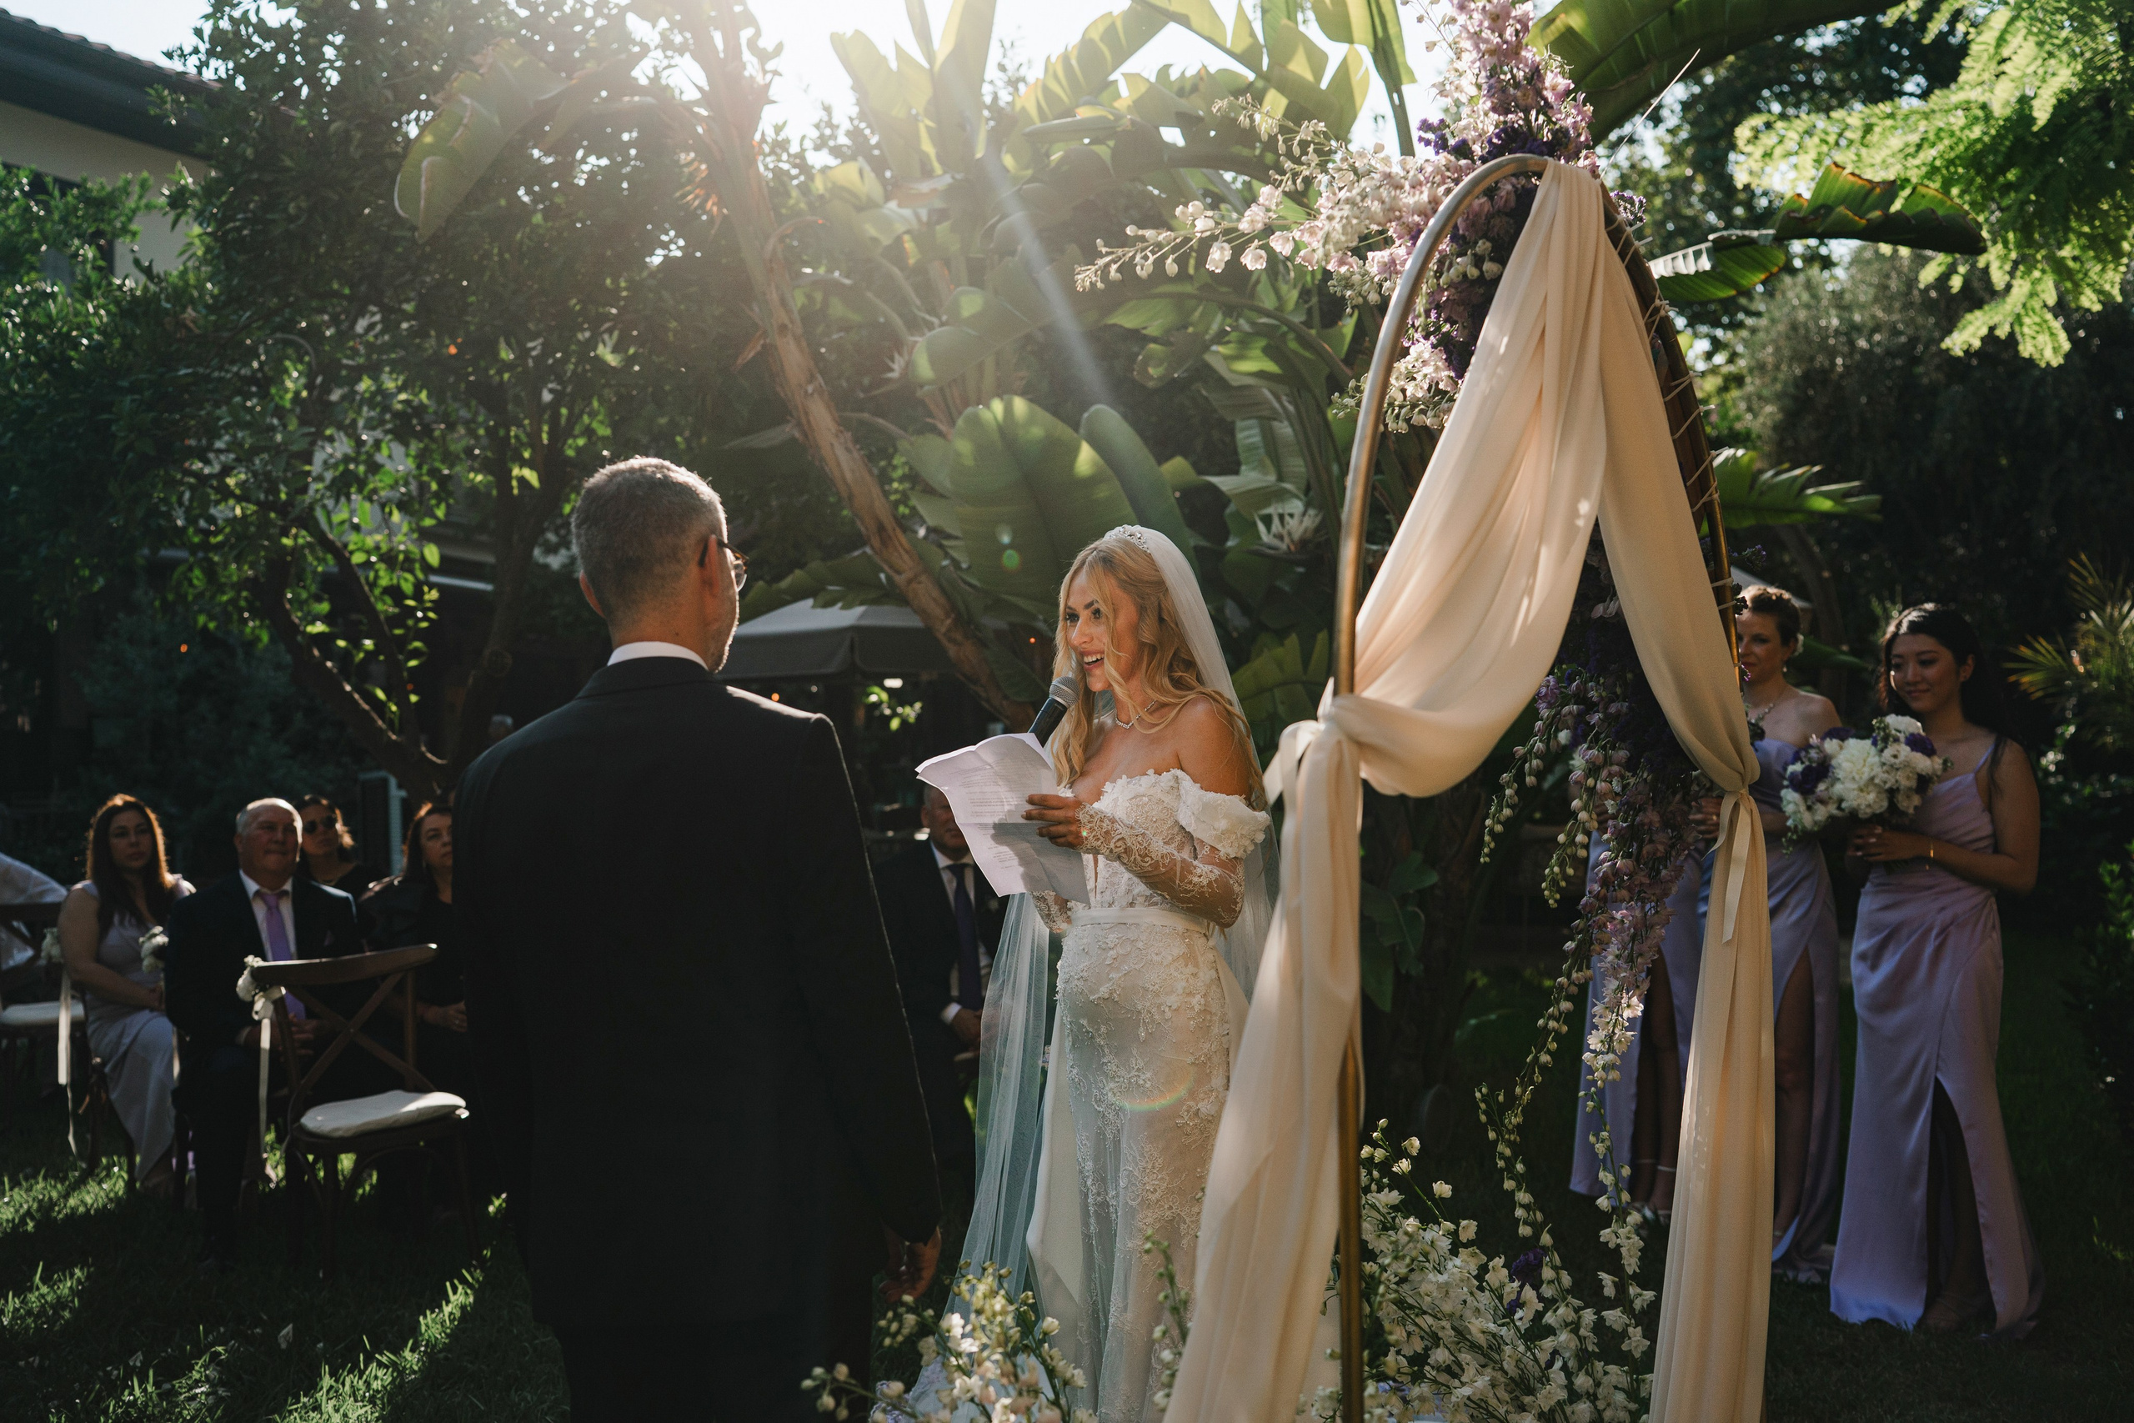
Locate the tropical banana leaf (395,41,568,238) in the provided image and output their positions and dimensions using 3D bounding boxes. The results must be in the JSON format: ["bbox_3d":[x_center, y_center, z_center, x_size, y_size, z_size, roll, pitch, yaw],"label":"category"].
[{"bbox_3d":[-1.972,-1.925,7.000,0.420,0.800,0.300,46,-9,-16],"label":"tropical banana leaf"}]

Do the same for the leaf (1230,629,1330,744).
[{"bbox_3d":[0.676,-0.076,6.500,0.500,0.400,0.250,-1,2,6],"label":"leaf"}]

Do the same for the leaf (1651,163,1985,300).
[{"bbox_3d":[1.980,-1.300,5.600,1.000,0.350,0.400,-1,0,-9],"label":"leaf"}]

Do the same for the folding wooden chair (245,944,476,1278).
[{"bbox_3d":[-1.850,1.065,5.450,0.460,0.880,0.500,0,0,-37],"label":"folding wooden chair"}]

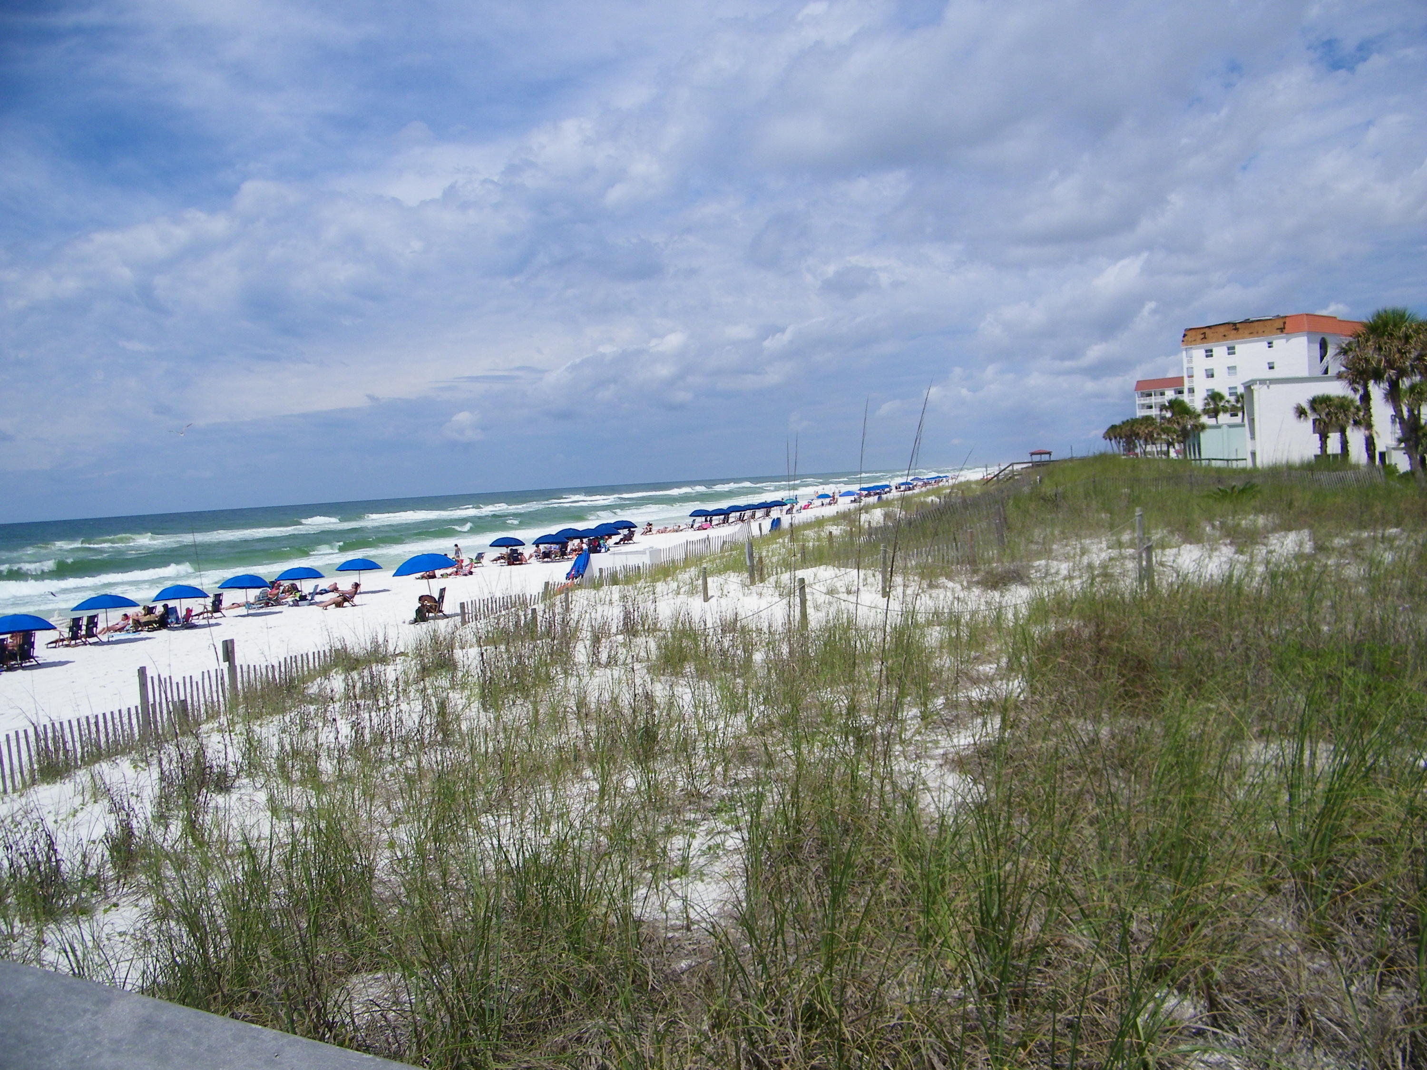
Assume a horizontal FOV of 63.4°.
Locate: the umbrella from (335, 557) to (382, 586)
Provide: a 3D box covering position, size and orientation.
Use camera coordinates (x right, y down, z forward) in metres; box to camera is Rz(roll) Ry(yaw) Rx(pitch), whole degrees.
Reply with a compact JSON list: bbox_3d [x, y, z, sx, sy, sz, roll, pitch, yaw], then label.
[{"bbox_3d":[-18.282,2.058,59.540,2.250,1.650,2.250,-3,3,0],"label":"umbrella"}]

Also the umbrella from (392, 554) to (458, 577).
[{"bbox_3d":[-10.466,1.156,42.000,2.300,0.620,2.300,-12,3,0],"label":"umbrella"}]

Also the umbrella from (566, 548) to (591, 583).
[{"bbox_3d":[-6.337,1.382,54.000,0.800,1.750,0.800,19,3,0],"label":"umbrella"}]

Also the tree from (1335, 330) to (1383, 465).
[{"bbox_3d":[40.586,-8.299,72.000,3.500,8.900,3.500,-3,3,0],"label":"tree"}]

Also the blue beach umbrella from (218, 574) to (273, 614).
[{"bbox_3d":[-20.608,2.646,51.043,2.250,1.800,2.250,-3,3,0],"label":"blue beach umbrella"}]

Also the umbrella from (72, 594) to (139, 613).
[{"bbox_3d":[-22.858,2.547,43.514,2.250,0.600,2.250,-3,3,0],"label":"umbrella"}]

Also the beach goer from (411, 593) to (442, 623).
[{"bbox_3d":[-9.308,2.380,37.500,0.850,0.920,0.550,-3,3,9],"label":"beach goer"}]

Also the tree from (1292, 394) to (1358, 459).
[{"bbox_3d":[46.801,-7.948,88.000,4.500,5.600,4.500,-3,3,0],"label":"tree"}]

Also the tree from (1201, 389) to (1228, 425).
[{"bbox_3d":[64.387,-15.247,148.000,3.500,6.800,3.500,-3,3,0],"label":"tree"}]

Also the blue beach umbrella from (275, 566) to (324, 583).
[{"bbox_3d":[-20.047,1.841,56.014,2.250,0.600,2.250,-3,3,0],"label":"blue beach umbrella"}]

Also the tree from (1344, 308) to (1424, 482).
[{"bbox_3d":[36.754,-7.558,63.000,4.200,9.500,4.200,-3,3,0],"label":"tree"}]

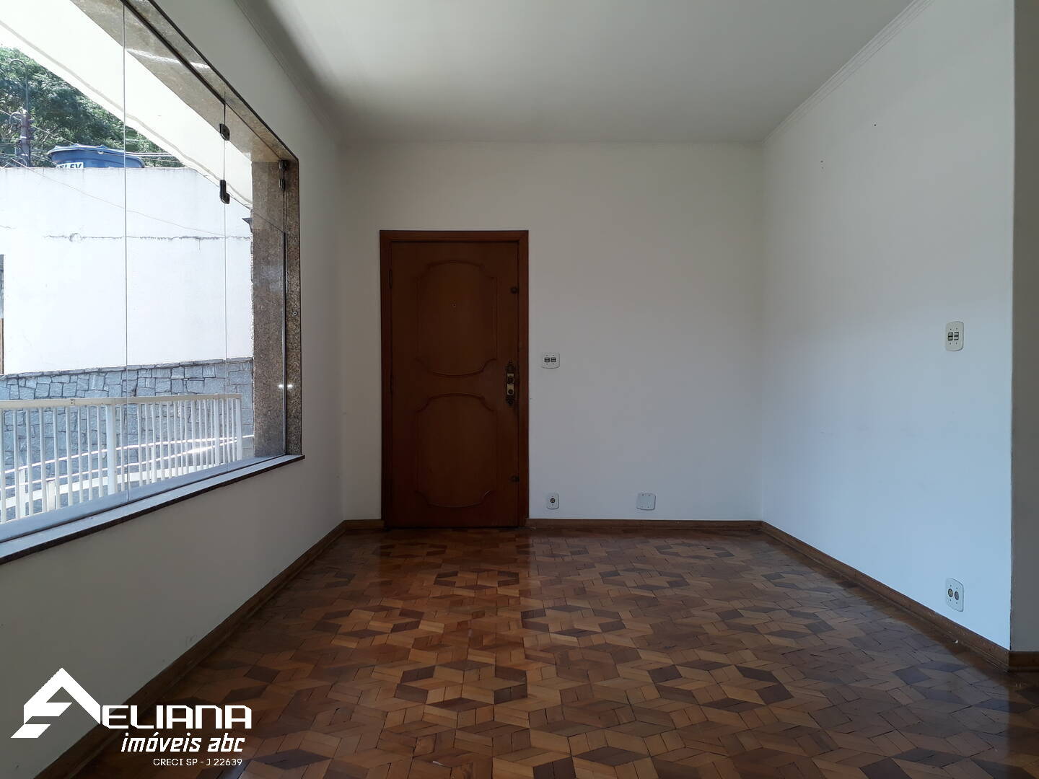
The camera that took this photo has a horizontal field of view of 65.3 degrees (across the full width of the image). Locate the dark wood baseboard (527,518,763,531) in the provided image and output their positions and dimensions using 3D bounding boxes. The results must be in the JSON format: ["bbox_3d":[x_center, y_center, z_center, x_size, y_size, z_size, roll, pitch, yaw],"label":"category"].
[{"bbox_3d":[0.904,0.975,5.840,1.700,0.076,0.022,0,0,-1],"label":"dark wood baseboard"}]

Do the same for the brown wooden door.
[{"bbox_3d":[-0.471,-0.072,5.870,1.075,2.150,0.130,0,0,-1],"label":"brown wooden door"}]

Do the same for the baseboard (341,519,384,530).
[{"bbox_3d":[-1.125,0.971,5.820,0.300,0.076,0.022,0,0,-1],"label":"baseboard"}]

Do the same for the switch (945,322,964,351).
[{"bbox_3d":[1.801,-0.218,3.354,0.012,0.121,0.132,0,0,-1],"label":"switch"}]

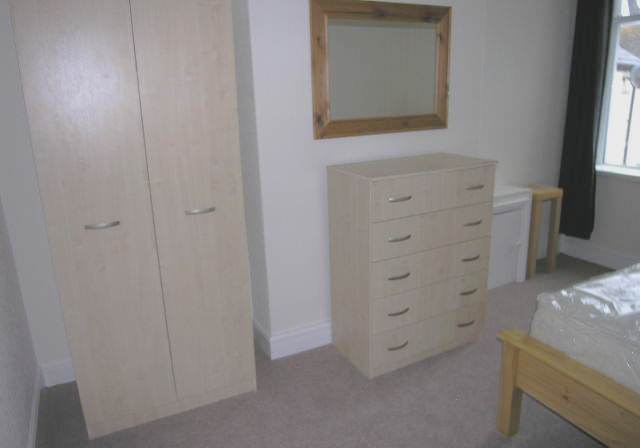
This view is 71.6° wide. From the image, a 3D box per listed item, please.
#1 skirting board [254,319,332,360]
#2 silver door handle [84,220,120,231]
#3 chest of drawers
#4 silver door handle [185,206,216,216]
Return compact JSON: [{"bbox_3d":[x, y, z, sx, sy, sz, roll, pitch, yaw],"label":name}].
[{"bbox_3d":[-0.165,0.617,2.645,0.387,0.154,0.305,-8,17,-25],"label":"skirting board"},{"bbox_3d":[-0.835,0.006,1.707,0.127,0.015,0.028,-8,17,-25],"label":"silver door handle"},{"bbox_3d":[0.495,0.192,2.463,0.769,1.040,0.417,-8,17,-25],"label":"chest of drawers"},{"bbox_3d":[-0.498,-0.054,1.862,0.127,0.015,0.028,-8,17,-25],"label":"silver door handle"}]

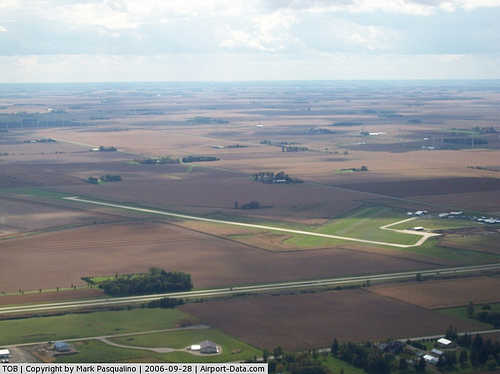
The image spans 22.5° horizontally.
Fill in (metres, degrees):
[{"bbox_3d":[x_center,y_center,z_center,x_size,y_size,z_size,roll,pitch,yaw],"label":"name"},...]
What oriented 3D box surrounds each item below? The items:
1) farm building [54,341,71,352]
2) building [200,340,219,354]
[{"bbox_3d":[-254.960,218.500,1707.940,18.000,7.500,22.000,-1,5,-10],"label":"farm building"},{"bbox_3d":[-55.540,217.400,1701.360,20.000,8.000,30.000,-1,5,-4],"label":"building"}]

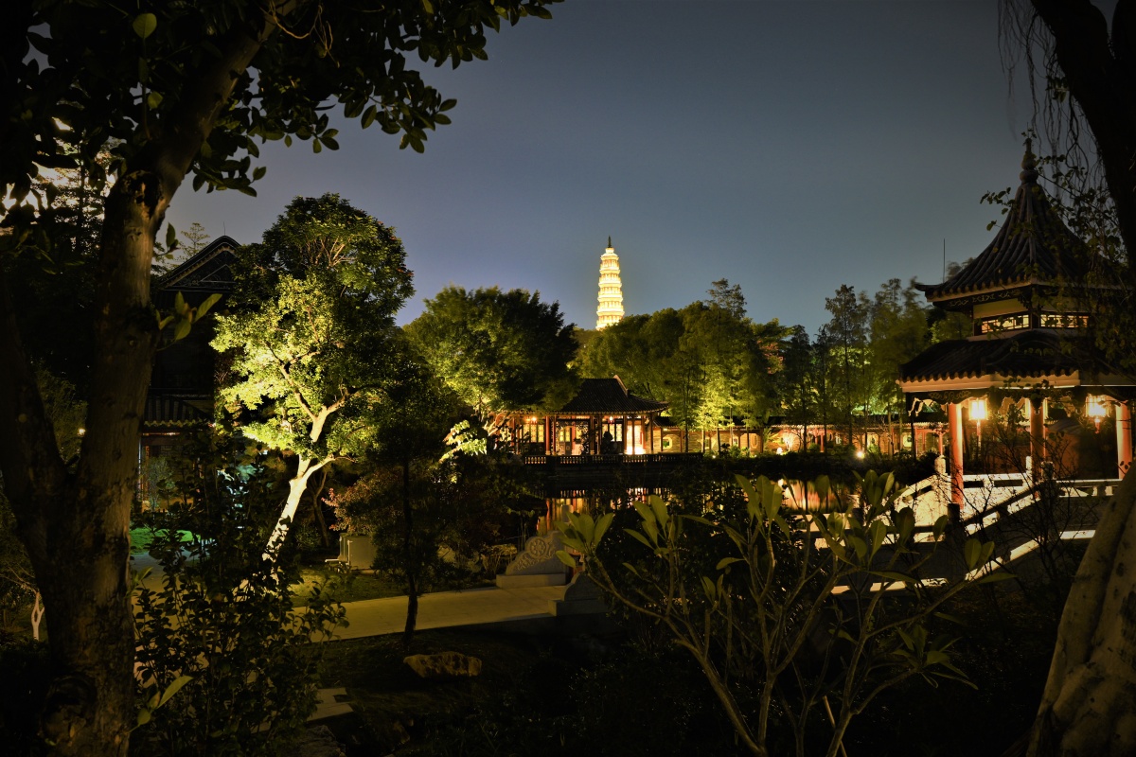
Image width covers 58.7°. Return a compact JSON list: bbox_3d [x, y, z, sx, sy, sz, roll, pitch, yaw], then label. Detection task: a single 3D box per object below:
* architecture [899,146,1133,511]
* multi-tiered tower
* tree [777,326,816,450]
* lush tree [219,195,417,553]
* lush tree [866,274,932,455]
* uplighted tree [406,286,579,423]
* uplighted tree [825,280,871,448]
[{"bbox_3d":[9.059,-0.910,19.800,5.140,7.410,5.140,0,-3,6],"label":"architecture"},{"bbox_3d":[13.768,-29.083,330.000,9.590,34.340,9.590,0,-3,0],"label":"multi-tiered tower"},{"bbox_3d":[18.566,0.807,82.000,3.230,10.300,3.230,-1,-3,11],"label":"tree"},{"bbox_3d":[-4.279,0.088,17.000,3.350,6.410,3.350,1,-3,-11],"label":"lush tree"},{"bbox_3d":[25.961,-1.037,79.000,5.330,13.850,5.330,-1,-4,19],"label":"lush tree"},{"bbox_3d":[-5.068,-0.797,68.000,11.730,10.840,11.140,0,-3,0],"label":"uplighted tree"},{"bbox_3d":[22.164,-0.863,80.000,3.750,13.350,3.750,-1,-3,17],"label":"uplighted tree"}]

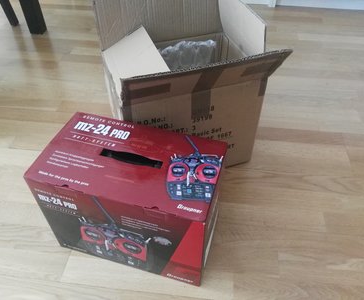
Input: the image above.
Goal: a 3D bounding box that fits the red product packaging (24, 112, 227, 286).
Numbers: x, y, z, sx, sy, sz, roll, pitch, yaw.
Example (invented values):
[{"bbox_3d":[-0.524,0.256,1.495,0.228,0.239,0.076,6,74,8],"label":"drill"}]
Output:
[{"bbox_3d":[-0.104,0.116,0.765,0.365,0.281,0.208,12,47,12],"label":"red product packaging"}]

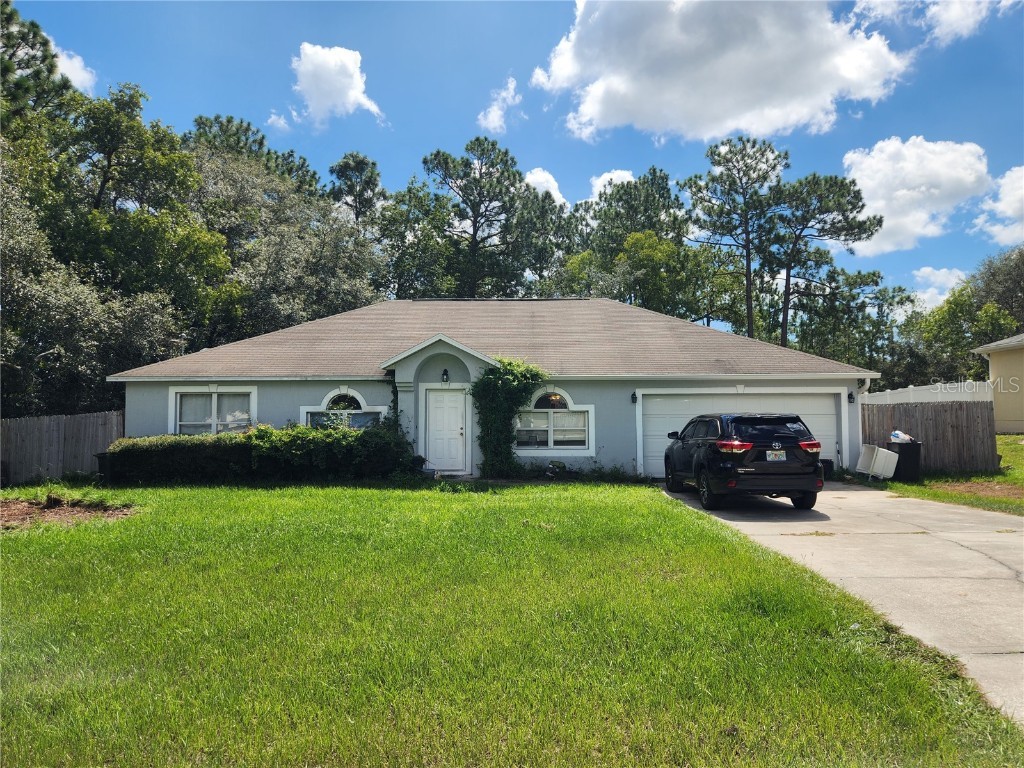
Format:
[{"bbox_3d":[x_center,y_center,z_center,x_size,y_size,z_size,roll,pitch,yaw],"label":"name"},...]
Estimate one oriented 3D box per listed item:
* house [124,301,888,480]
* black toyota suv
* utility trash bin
[{"bbox_3d":[-0.420,-0.104,22.122,18.700,5.350,11.600,0,-2,0],"label":"house"},{"bbox_3d":[4.260,1.374,13.155,1.930,1.730,4.870,0,-2,2],"label":"black toyota suv"},{"bbox_3d":[9.520,1.867,16.438,0.620,0.980,0.640,0,-2,7],"label":"utility trash bin"}]

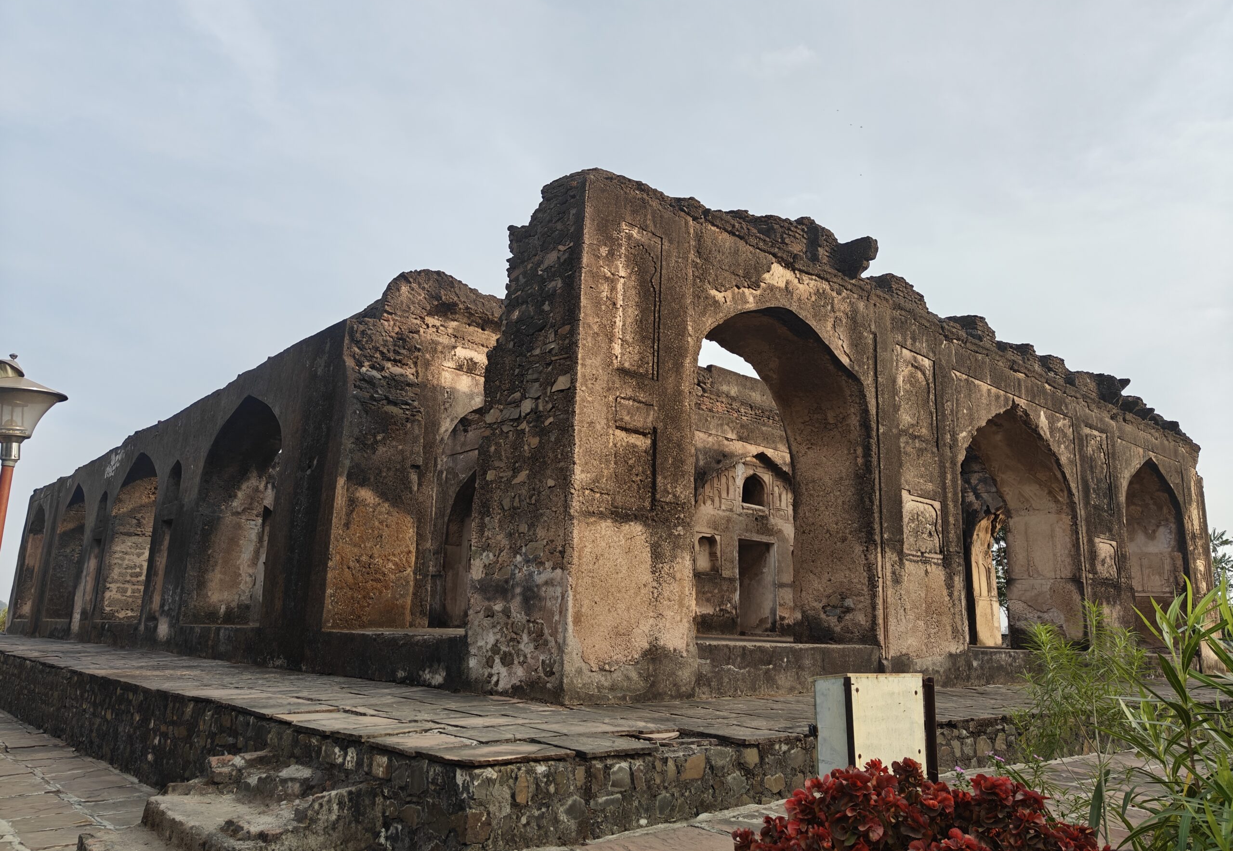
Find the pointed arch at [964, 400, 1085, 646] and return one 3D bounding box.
[{"bbox_3d":[6.005,1.621,14.115,3.986,3.953,1.273,13,-17,-39],"label":"pointed arch"}]

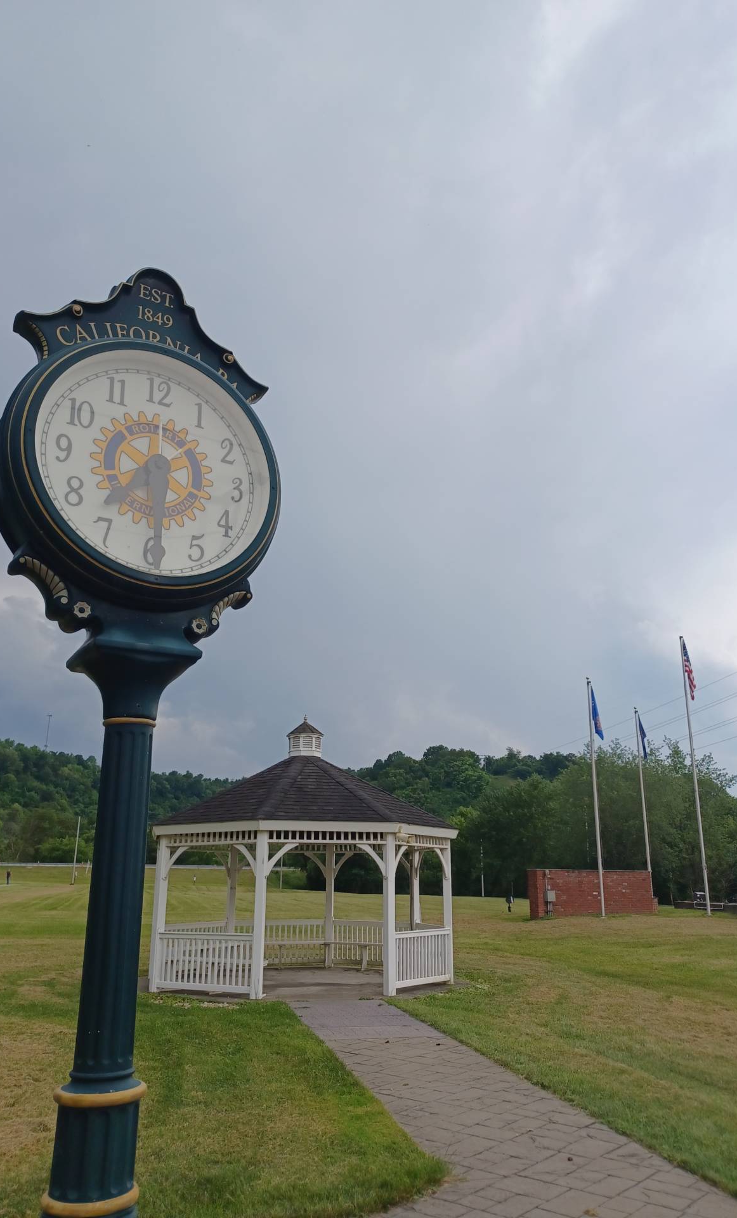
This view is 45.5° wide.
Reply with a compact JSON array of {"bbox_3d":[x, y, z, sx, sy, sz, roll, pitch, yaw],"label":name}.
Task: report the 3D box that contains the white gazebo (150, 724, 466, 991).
[{"bbox_3d":[-1.188,4.185,15.768,5.203,4.550,5.203,4,-18,-13],"label":"white gazebo"}]

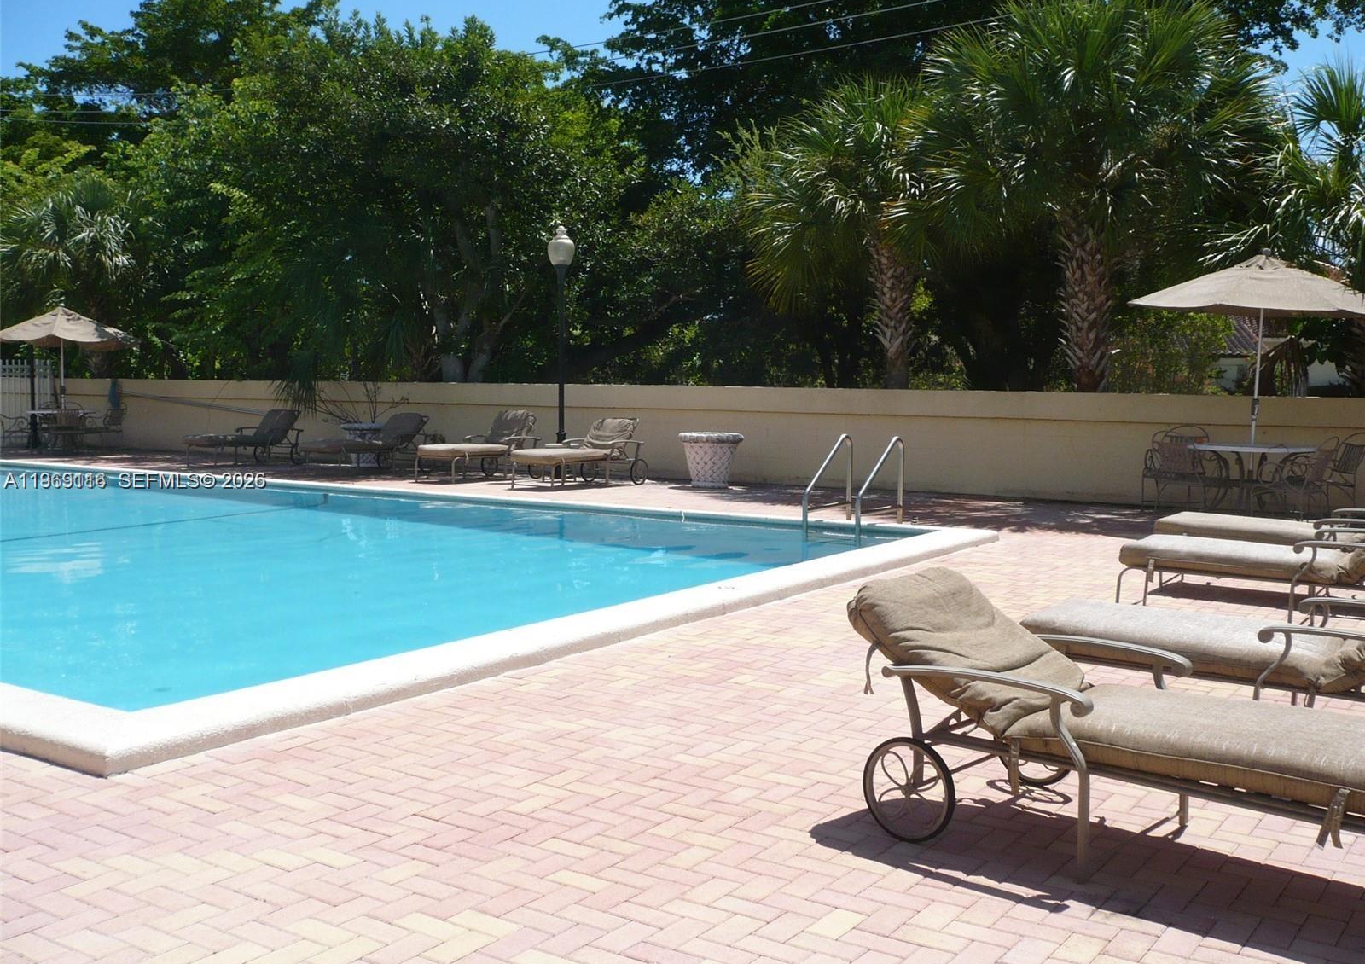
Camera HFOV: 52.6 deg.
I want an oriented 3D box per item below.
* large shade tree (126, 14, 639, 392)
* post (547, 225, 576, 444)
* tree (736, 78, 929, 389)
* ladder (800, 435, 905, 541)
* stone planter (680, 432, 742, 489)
[{"bbox_3d":[-4.939,-3.975,22.717,8.300,7.240,7.000,3,5,33],"label":"large shade tree"},{"bbox_3d":[-1.685,-1.792,19.179,0.410,3.490,0.410,0,4,0],"label":"post"},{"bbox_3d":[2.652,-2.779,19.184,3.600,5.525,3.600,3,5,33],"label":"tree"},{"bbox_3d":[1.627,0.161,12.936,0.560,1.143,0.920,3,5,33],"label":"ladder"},{"bbox_3d":[0.376,-0.298,18.200,0.845,0.697,0.845,0,4,0],"label":"stone planter"}]

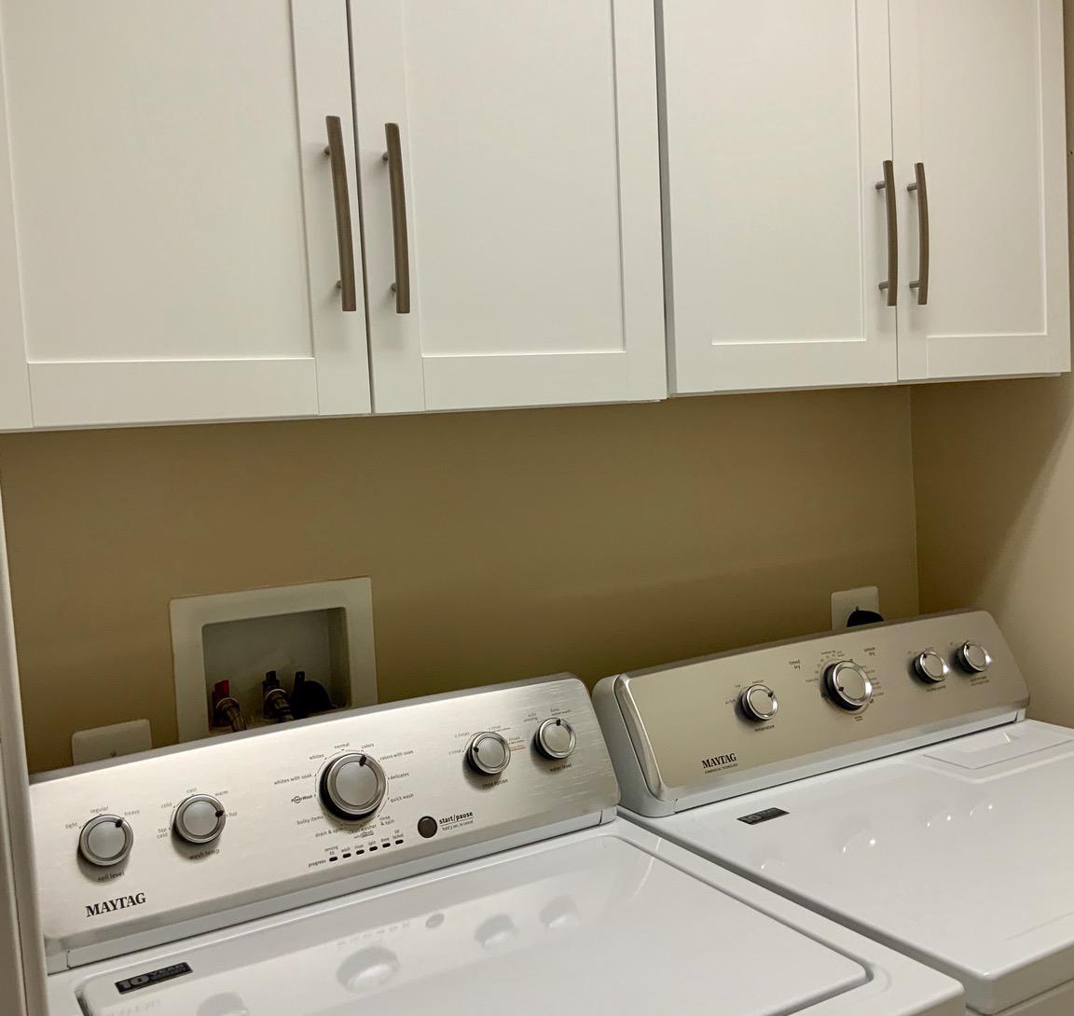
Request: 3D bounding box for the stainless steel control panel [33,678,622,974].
[{"bbox_3d":[-0.226,0.334,1.374,0.698,0.170,0.117,-6,6,-30],"label":"stainless steel control panel"}]

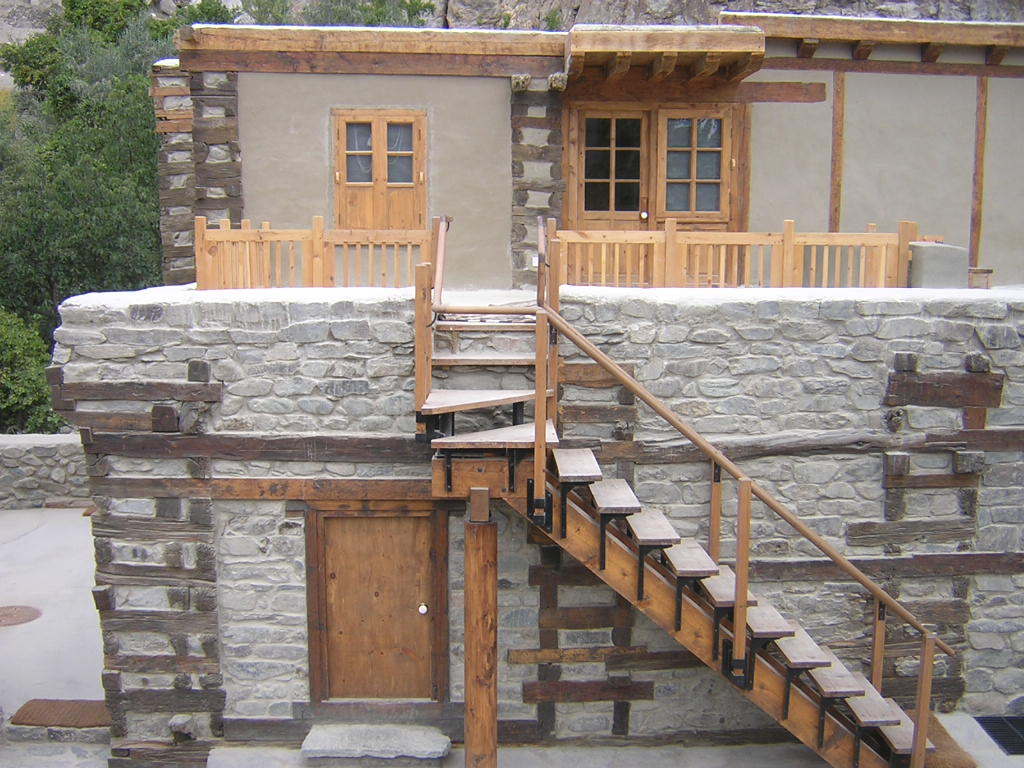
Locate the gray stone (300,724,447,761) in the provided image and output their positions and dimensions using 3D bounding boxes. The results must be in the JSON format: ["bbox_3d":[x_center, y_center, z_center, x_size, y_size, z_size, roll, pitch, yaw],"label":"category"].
[{"bbox_3d":[-1.080,2.835,8.388,1.155,0.115,0.379,0,8,-3],"label":"gray stone"}]

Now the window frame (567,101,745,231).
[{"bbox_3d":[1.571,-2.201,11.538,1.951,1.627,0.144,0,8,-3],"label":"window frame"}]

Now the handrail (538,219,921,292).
[{"bbox_3d":[1.841,-1.041,8.829,3.102,0.638,0.134,0,8,-3],"label":"handrail"}]

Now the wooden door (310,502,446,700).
[{"bbox_3d":[-1.102,1.805,8.815,1.117,1.701,0.134,0,8,-3],"label":"wooden door"}]

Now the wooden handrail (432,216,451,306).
[{"bbox_3d":[-0.540,-0.934,8.068,0.147,0.663,1.296,0,8,-3],"label":"wooden handrail"}]

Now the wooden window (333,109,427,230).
[{"bbox_3d":[-1.414,-2.216,11.385,0.998,1.415,0.144,0,8,-3],"label":"wooden window"}]

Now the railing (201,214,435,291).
[{"bbox_3d":[-1.587,-1.026,8.658,1.943,0.656,0.134,0,8,-3],"label":"railing"}]

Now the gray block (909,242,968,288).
[{"bbox_3d":[3.708,-1.003,9.335,0.466,0.427,0.320,0,8,-1],"label":"gray block"}]

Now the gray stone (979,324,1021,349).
[{"bbox_3d":[3.983,-0.401,8.796,0.352,0.197,0.211,0,8,-3],"label":"gray stone"}]

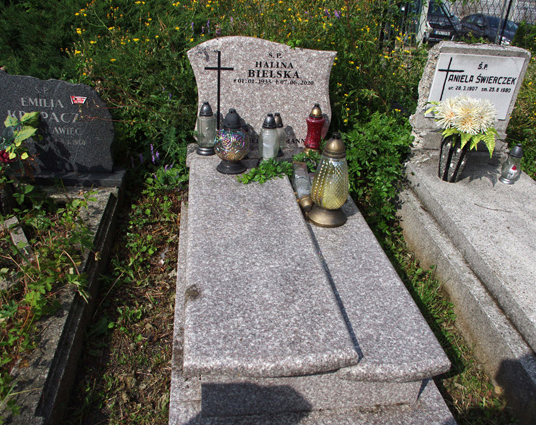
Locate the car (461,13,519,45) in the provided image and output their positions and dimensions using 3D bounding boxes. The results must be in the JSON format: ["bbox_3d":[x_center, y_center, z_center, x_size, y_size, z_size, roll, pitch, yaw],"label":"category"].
[{"bbox_3d":[9.366,-7.611,20.243,1.674,1.418,4.088,-2,27,-10],"label":"car"}]

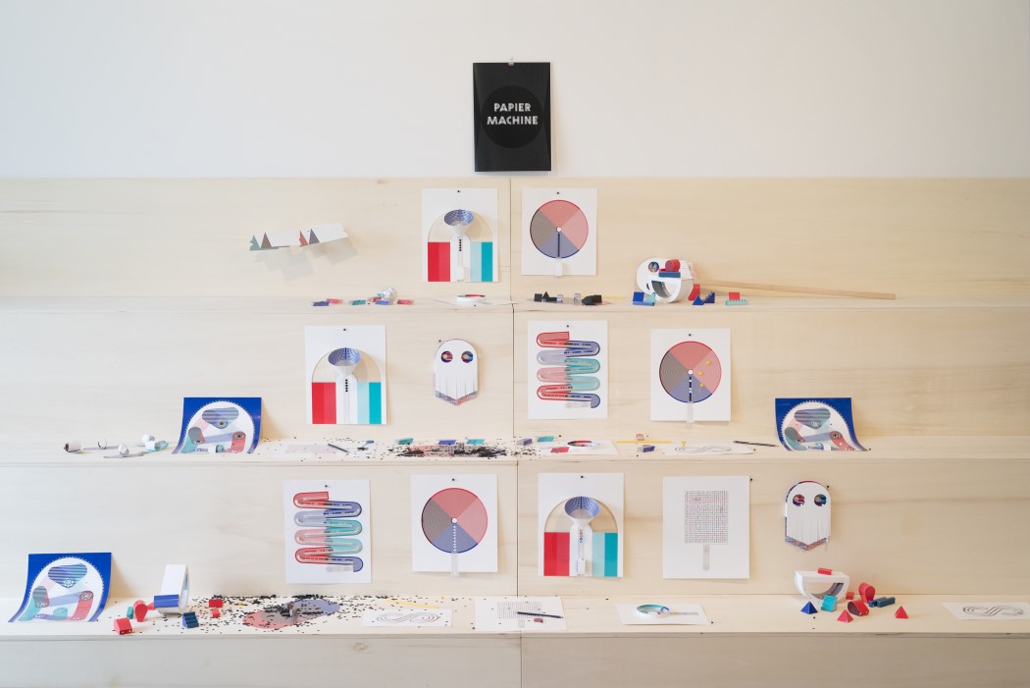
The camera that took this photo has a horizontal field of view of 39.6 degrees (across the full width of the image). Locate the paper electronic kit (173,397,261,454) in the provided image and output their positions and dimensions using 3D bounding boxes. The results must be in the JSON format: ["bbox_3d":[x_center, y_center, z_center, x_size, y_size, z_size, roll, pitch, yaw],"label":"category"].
[{"bbox_3d":[-0.776,0.211,3.733,0.213,0.110,0.198,0,8,-1],"label":"paper electronic kit"}]

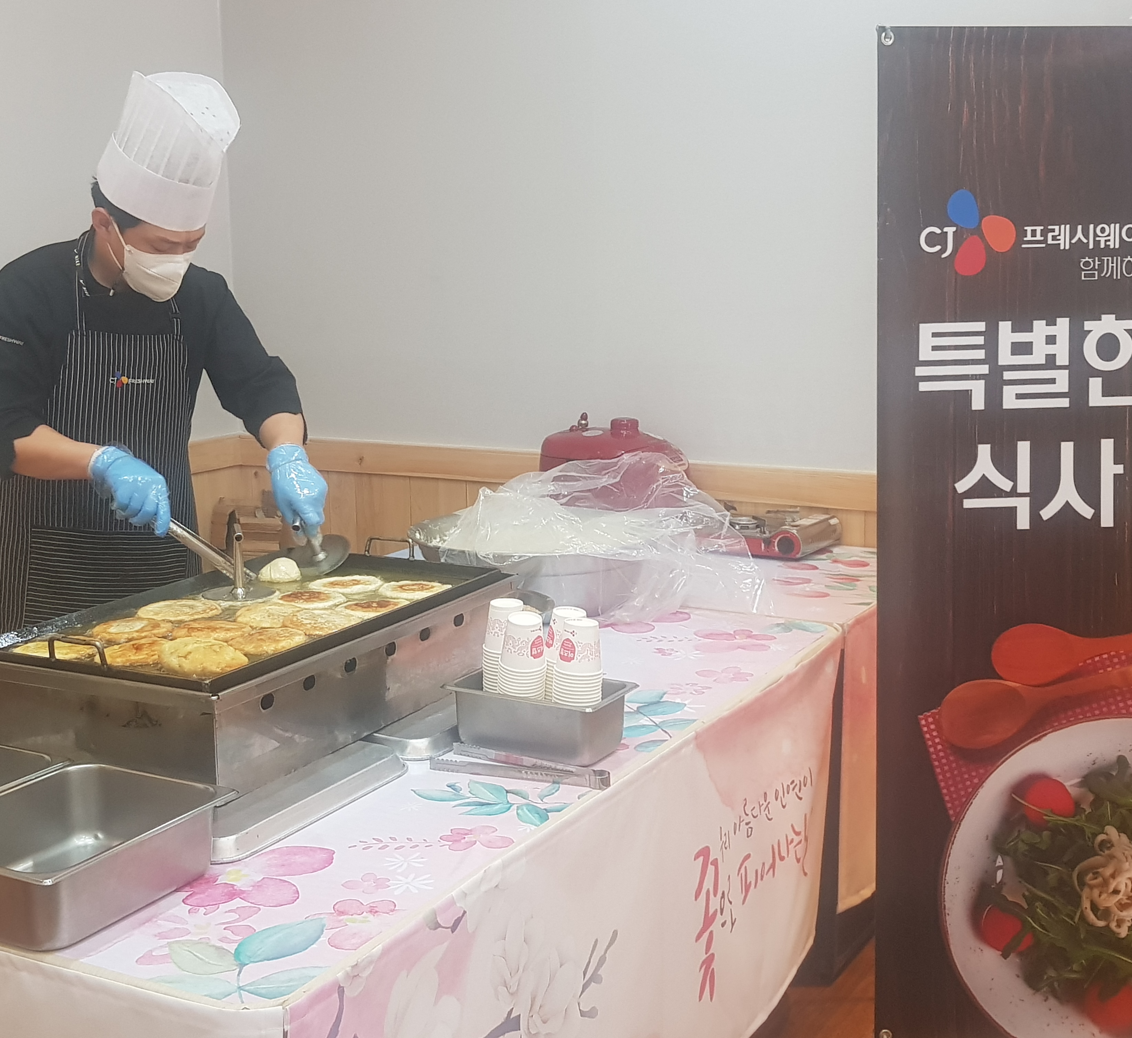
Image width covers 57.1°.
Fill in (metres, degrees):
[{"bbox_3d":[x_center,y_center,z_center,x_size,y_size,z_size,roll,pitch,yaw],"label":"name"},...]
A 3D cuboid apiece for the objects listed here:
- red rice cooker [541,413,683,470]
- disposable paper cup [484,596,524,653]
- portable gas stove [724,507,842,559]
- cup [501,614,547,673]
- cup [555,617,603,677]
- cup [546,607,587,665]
[{"bbox_3d":[0.137,-0.090,2.826,0.430,0.381,0.400,4,11,25],"label":"red rice cooker"},{"bbox_3d":[-0.089,0.161,1.568,0.069,0.071,0.069,-1,10,0],"label":"disposable paper cup"},{"bbox_3d":[0.538,0.022,2.838,0.333,0.098,0.275,6,12,34],"label":"portable gas stove"},{"bbox_3d":[-0.060,0.176,1.507,0.069,0.071,0.069,-1,10,0],"label":"cup"},{"bbox_3d":[0.021,0.181,1.482,0.069,0.071,0.069,-1,10,0],"label":"cup"},{"bbox_3d":[0.005,0.173,1.534,0.069,0.071,0.069,-1,10,0],"label":"cup"}]

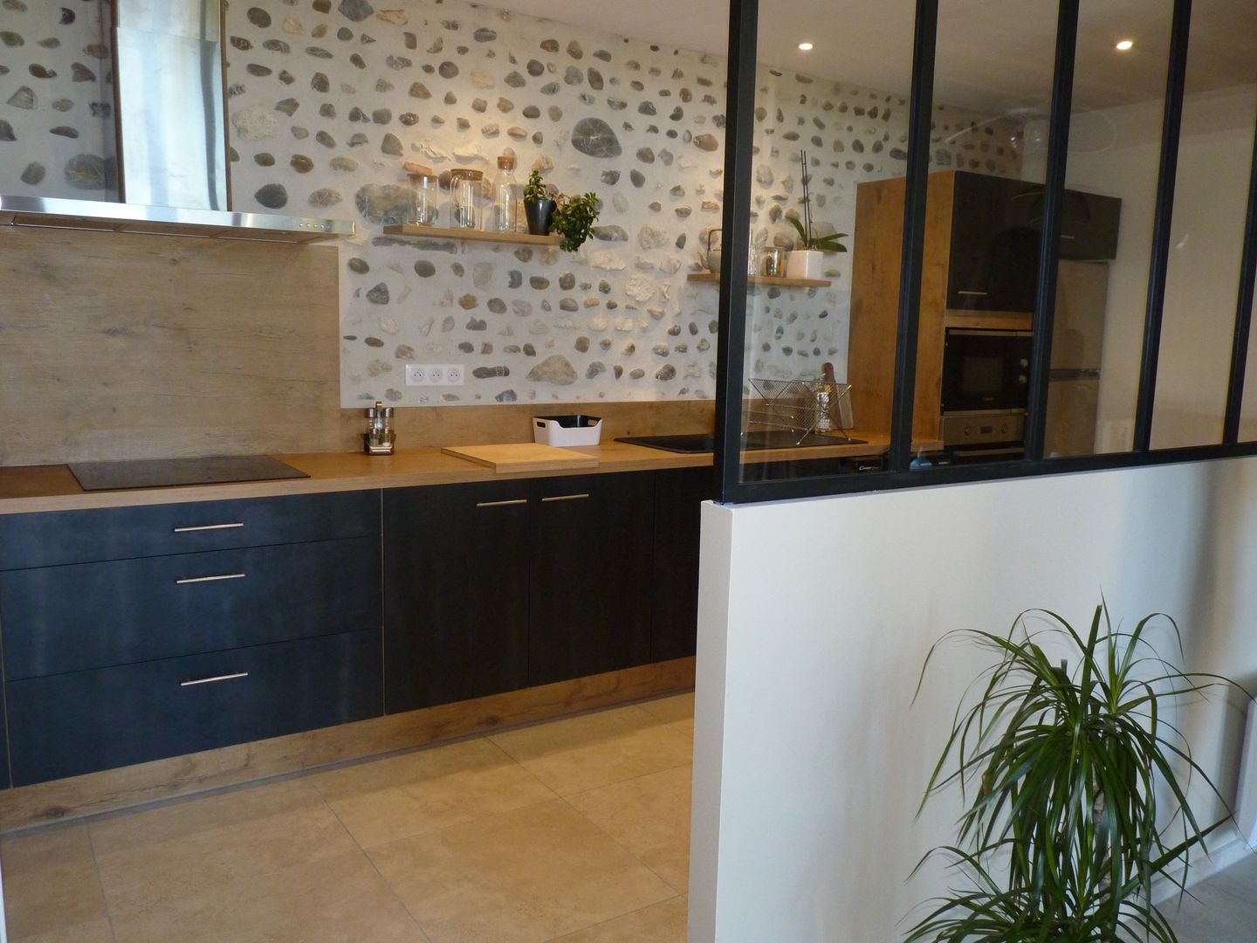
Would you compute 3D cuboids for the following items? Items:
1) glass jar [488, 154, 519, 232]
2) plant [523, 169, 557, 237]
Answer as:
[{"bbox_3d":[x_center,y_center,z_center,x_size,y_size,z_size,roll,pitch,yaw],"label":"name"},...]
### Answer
[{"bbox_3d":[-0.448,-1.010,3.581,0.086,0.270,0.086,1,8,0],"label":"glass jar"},{"bbox_3d":[-0.336,-0.993,3.634,0.125,0.238,0.120,1,8,0],"label":"plant"}]

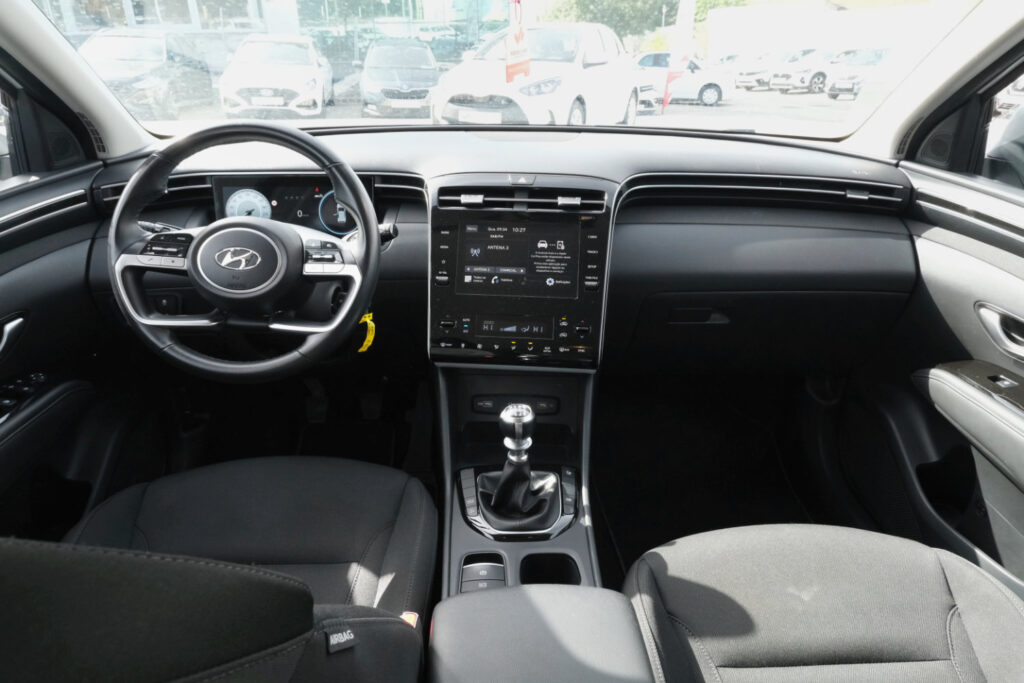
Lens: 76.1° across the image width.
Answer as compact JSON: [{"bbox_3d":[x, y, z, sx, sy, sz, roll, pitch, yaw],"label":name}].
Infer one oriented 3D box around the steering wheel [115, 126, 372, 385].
[{"bbox_3d":[-0.370,-0.125,0.923,0.370,0.370,0.115,-1,-4,-3],"label":"steering wheel"}]

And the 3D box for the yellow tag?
[{"bbox_3d":[-0.220,-0.013,0.985,0.025,0.060,0.020,0,24,0],"label":"yellow tag"}]

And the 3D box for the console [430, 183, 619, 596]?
[{"bbox_3d":[0.012,0.057,0.935,0.280,0.510,0.540,0,24,0],"label":"console"}]

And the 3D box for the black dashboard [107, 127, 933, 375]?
[{"bbox_3d":[-0.012,-0.186,1.232,1.430,0.380,0.480,0,24,0],"label":"black dashboard"}]

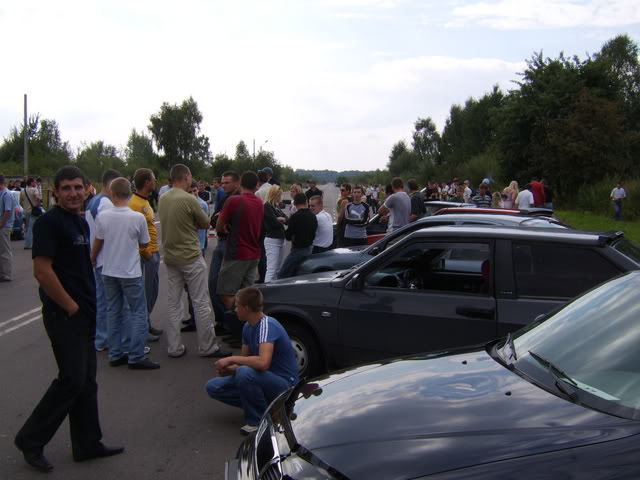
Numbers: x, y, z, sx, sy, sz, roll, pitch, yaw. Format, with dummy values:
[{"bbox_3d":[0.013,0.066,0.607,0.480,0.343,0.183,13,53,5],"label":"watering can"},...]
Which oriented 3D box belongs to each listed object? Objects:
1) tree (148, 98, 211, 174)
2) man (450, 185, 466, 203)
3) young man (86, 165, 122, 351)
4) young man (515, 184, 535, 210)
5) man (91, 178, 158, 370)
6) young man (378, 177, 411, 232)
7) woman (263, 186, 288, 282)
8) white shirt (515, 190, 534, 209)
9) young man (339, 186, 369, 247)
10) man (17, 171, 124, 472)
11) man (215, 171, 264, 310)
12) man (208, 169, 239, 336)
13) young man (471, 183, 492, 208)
[{"bbox_3d":[-18.058,-12.062,74.187,8.000,13.200,7.500,0,5,0],"label":"tree"},{"bbox_3d":[3.106,-0.380,12.884,0.480,1.660,0.340,2,6,15],"label":"man"},{"bbox_3d":[-2.062,0.178,5.840,0.440,1.790,0.520,-5,8,-42],"label":"young man"},{"bbox_3d":[6.173,-0.836,17.299,0.560,1.720,0.360,1,6,6],"label":"young man"},{"bbox_3d":[-1.784,0.303,5.205,0.560,1.720,0.420,1,6,3],"label":"man"},{"bbox_3d":[1.231,-0.112,9.409,0.520,1.780,0.420,-4,8,-40],"label":"young man"},{"bbox_3d":[-0.733,-0.047,9.439,0.400,1.650,0.460,1,6,7],"label":"woman"},{"bbox_3d":[5.888,-1.080,16.500,0.540,0.720,0.320,3,6,18],"label":"white shirt"},{"bbox_3d":[0.532,-0.011,8.814,0.500,1.680,0.380,1,6,5],"label":"young man"},{"bbox_3d":[-1.512,0.462,3.460,0.620,1.780,0.560,3,6,28],"label":"man"},{"bbox_3d":[-0.833,0.168,6.090,0.520,1.780,0.420,-4,7,-38],"label":"man"},{"bbox_3d":[-1.048,0.159,6.206,0.400,1.790,0.520,-4,8,-41],"label":"man"},{"bbox_3d":[3.540,-0.376,12.687,0.500,1.720,0.360,2,6,10],"label":"young man"}]

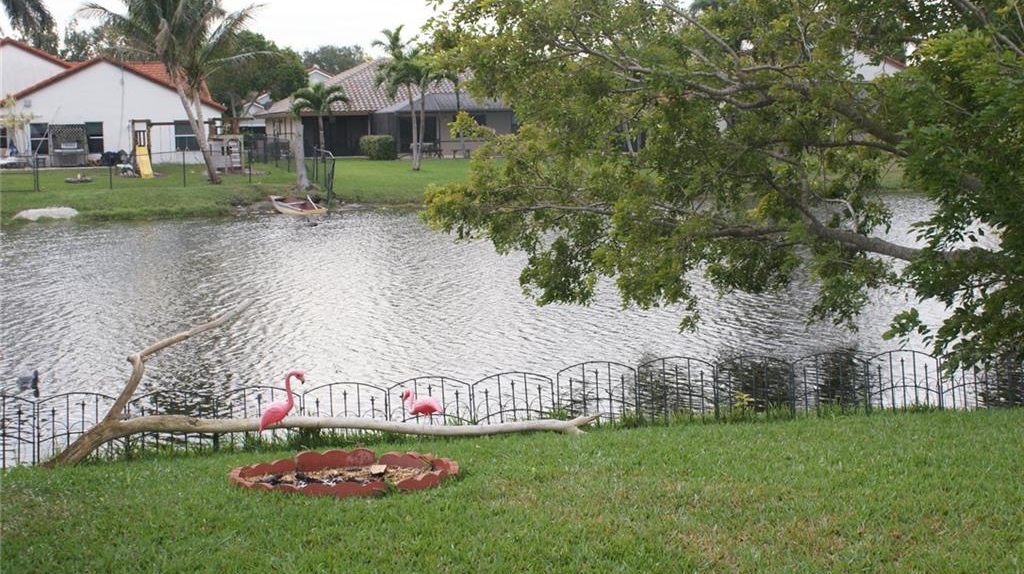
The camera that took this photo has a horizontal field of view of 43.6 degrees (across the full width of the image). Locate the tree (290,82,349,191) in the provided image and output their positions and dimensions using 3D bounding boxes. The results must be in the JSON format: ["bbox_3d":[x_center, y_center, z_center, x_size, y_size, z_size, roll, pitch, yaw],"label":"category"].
[{"bbox_3d":[-7.556,-5.947,49.743,2.300,4.150,2.200,-1,7,0],"label":"tree"}]

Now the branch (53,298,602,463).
[{"bbox_3d":[-1.528,0.714,10.623,4.550,1.300,0.900,-2,7,-9],"label":"branch"}]

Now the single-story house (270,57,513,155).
[{"bbox_3d":[-7.259,-11.609,82.093,15.500,6.100,13.500,-4,8,-22],"label":"single-story house"}]

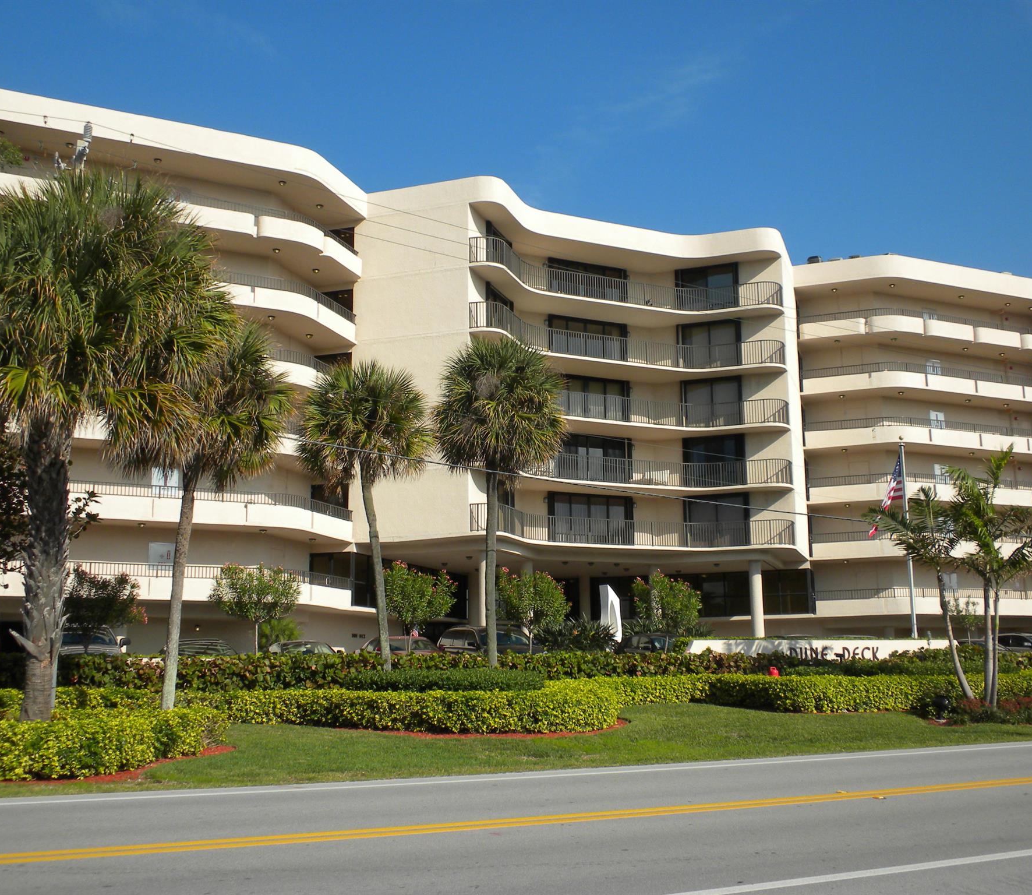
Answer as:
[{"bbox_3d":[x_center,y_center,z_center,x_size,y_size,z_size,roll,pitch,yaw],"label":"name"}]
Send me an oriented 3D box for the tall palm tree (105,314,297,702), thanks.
[{"bbox_3d":[-4.987,1.158,19.698,2.850,6.416,2.850,5,-12,-28],"label":"tall palm tree"}]

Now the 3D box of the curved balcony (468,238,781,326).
[{"bbox_3d":[4.661,-7.231,55.512,16.000,1.150,2.450,5,-12,-28],"label":"curved balcony"}]

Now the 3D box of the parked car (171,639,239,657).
[{"bbox_3d":[-7.893,5.573,32.382,1.800,1.450,4.700,4,-11,-27],"label":"parked car"}]

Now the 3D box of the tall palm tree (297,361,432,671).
[{"bbox_3d":[-3.374,1.815,28.117,3.022,7.637,2.871,-1,-10,0],"label":"tall palm tree"}]

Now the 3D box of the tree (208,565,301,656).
[{"bbox_3d":[-6.120,4.283,29.540,2.100,3.185,2.100,4,-11,-27],"label":"tree"}]

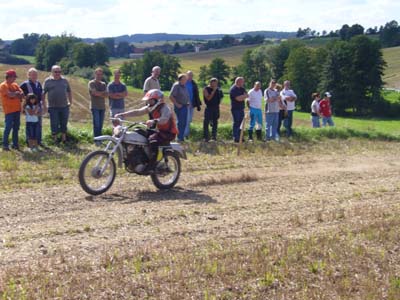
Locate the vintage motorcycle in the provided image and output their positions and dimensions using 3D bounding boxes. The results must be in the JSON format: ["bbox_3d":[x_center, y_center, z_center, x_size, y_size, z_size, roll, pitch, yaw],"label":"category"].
[{"bbox_3d":[-0.995,0.112,11.547,0.820,1.150,2.220,8,6,43],"label":"vintage motorcycle"}]

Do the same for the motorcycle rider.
[{"bbox_3d":[-0.765,-0.305,11.734,0.780,1.340,1.060,8,6,43],"label":"motorcycle rider"}]

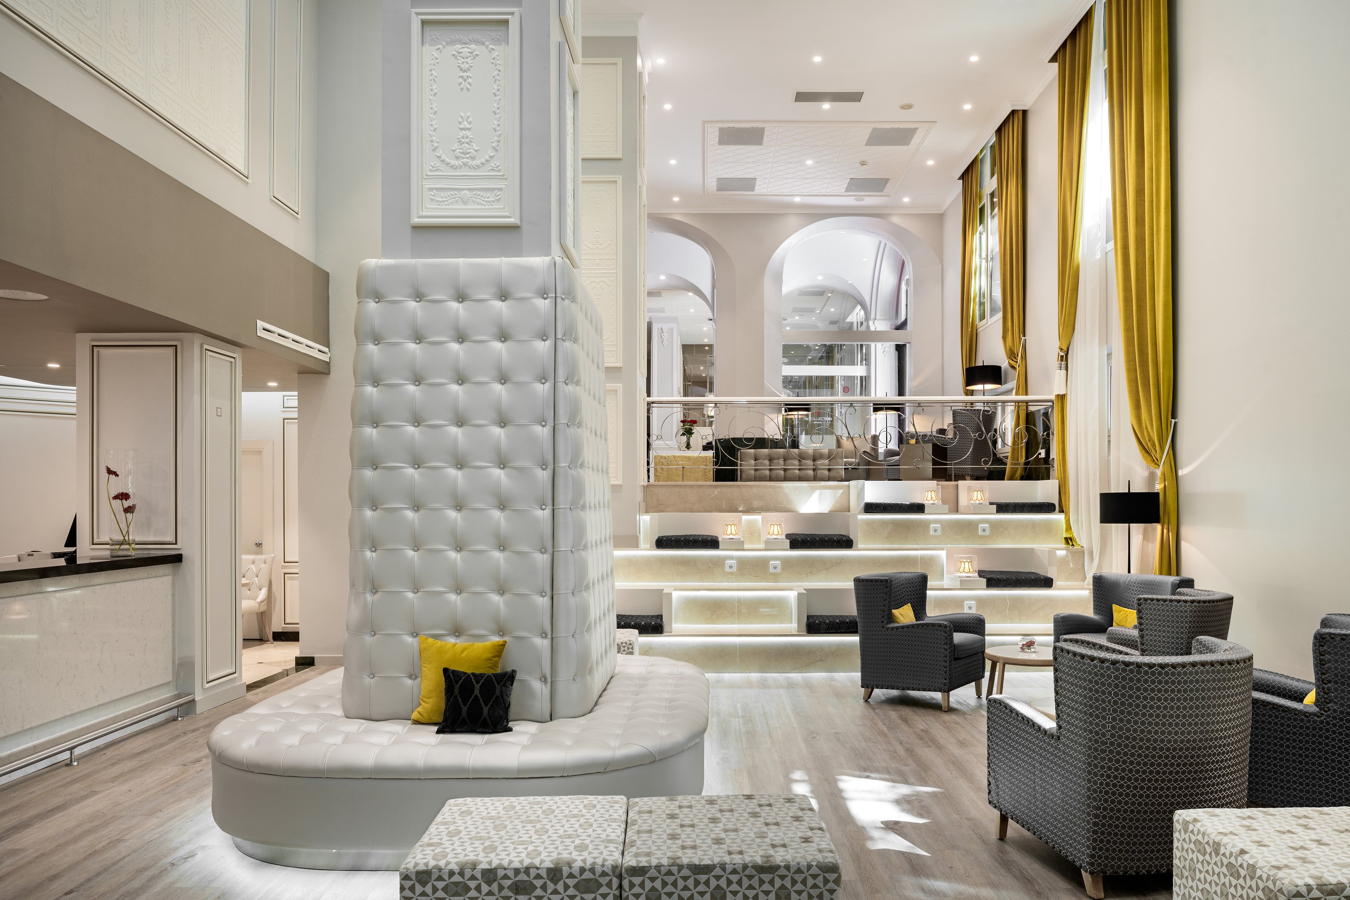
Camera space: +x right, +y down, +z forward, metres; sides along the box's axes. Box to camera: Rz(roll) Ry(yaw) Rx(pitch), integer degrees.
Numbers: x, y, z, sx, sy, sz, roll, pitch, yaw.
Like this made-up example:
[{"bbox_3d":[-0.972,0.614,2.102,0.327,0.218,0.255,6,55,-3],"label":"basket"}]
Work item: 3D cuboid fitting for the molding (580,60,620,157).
[{"bbox_3d":[-0.777,-3.404,8.960,0.490,1.010,0.050,0,-2,1],"label":"molding"}]

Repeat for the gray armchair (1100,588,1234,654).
[{"bbox_3d":[2.654,1.246,5.100,0.680,0.890,0.710,2,-2,-45],"label":"gray armchair"}]

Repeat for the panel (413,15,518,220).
[{"bbox_3d":[-0.972,-1.538,4.170,0.505,1.010,0.050,0,-2,1],"label":"panel"}]

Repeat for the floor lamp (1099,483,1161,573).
[{"bbox_3d":[3.504,1.024,6.930,0.460,1.550,0.460,0,-2,0],"label":"floor lamp"}]

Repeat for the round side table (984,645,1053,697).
[{"bbox_3d":[2.225,1.495,5.620,0.570,0.455,0.570,0,-2,0],"label":"round side table"}]

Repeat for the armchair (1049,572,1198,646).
[{"bbox_3d":[3.060,1.301,6.080,0.710,0.890,0.680,1,-2,-34],"label":"armchair"}]

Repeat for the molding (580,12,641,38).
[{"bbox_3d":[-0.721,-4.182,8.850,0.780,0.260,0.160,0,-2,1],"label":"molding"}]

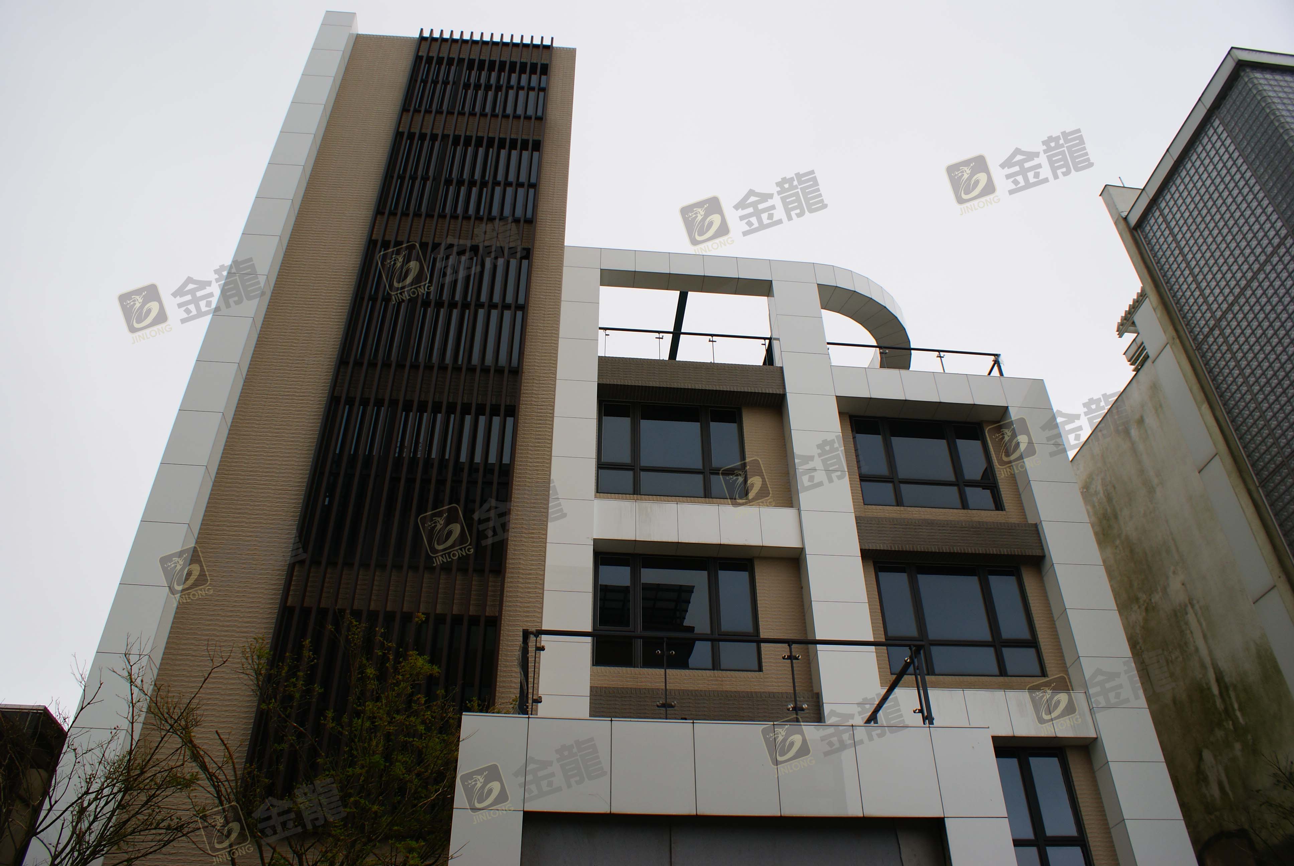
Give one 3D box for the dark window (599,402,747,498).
[{"bbox_3d":[0.478,0.330,18.807,2.846,2.158,0.120,3,-36,-5],"label":"dark window"}]

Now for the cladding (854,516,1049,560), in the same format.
[{"bbox_3d":[5.493,1.961,17.841,3.619,0.699,0.308,3,-37,-5],"label":"cladding"}]

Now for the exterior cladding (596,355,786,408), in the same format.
[{"bbox_3d":[0.871,-1.016,19.376,3.734,0.699,0.464,3,-37,-5],"label":"exterior cladding"}]

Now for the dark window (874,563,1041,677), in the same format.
[{"bbox_3d":[5.464,3.248,17.107,2.843,2.156,0.130,3,-37,-5],"label":"dark window"}]

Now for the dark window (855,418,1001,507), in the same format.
[{"bbox_3d":[5.492,0.586,19.226,2.783,2.122,0.120,3,-36,-5],"label":"dark window"}]

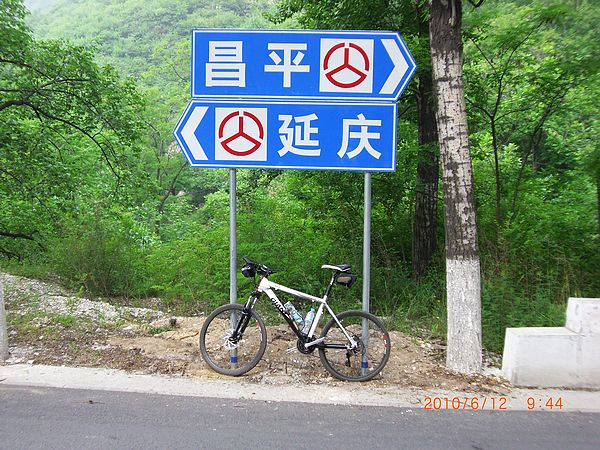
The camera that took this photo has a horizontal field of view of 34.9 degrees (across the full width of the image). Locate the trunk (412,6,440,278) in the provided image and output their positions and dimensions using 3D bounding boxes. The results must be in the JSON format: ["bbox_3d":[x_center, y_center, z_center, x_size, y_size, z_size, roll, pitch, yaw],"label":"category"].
[{"bbox_3d":[1.752,-1.101,13.200,0.350,3.900,0.350,1,2,0],"label":"trunk"}]

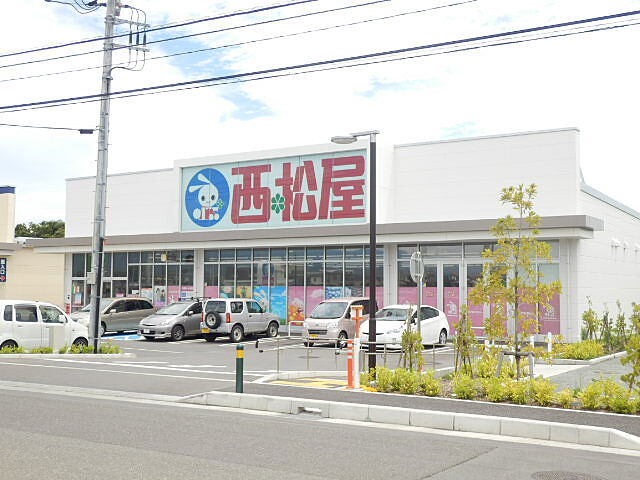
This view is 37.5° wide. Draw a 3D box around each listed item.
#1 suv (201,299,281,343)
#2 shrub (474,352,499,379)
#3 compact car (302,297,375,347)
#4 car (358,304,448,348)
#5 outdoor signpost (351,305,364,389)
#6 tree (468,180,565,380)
[{"bbox_3d":[-3.123,3.198,38.020,1.480,1.700,3.400,-2,-4,35],"label":"suv"},{"bbox_3d":[3.213,2.427,18.198,0.460,0.489,0.460,0,-3,0],"label":"shrub"},{"bbox_3d":[0.783,2.961,33.819,1.475,1.720,3.395,-2,-4,30],"label":"compact car"},{"bbox_3d":[2.997,3.062,33.192,1.745,1.490,4.460,-2,-4,33],"label":"car"},{"bbox_3d":[0.627,1.781,15.693,0.200,1.384,0.120,3,-4,-35],"label":"outdoor signpost"},{"bbox_3d":[3.455,0.791,16.706,1.600,3.548,1.600,0,-3,0],"label":"tree"}]

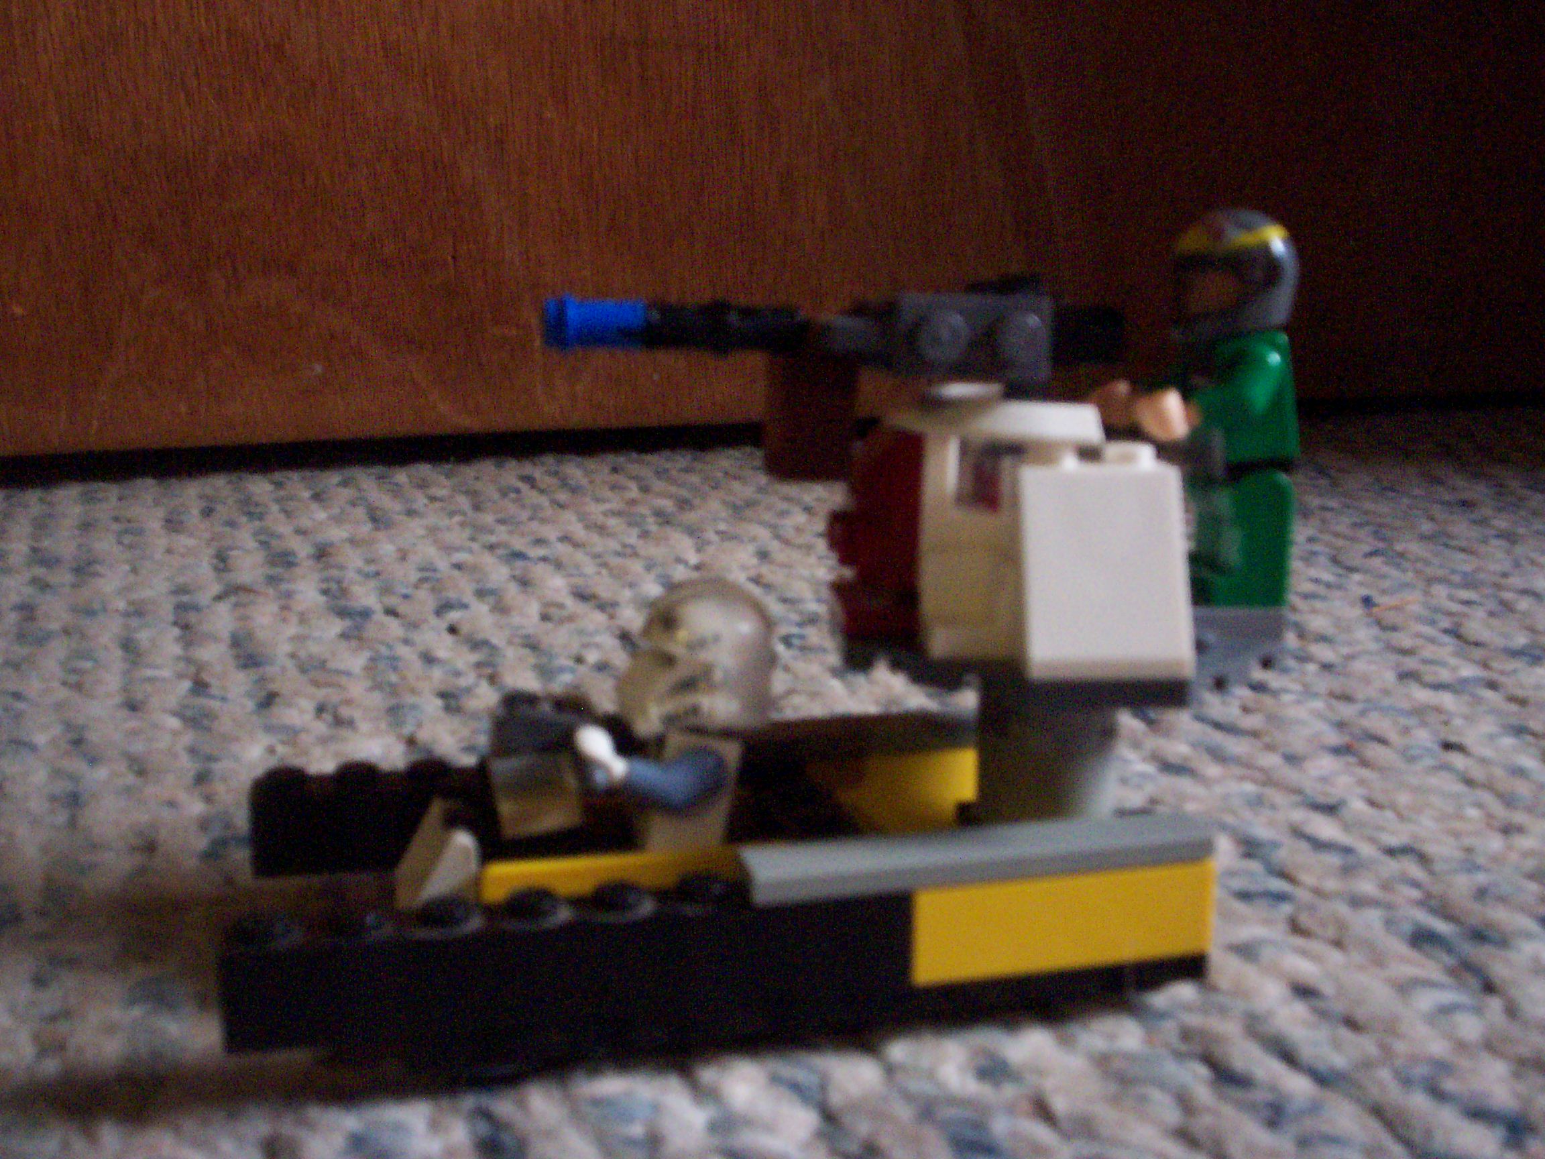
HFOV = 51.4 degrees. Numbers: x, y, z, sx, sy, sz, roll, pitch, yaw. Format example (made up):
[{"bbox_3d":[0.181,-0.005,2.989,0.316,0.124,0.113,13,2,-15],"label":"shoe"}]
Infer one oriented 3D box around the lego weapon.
[{"bbox_3d":[0.006,-0.021,0.166,0.058,0.020,0.014,-2,9,-11],"label":"lego weapon"}]

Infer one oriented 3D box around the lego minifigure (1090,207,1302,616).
[{"bbox_3d":[0.045,-0.018,0.175,0.019,0.041,0.020,-1,9,-10],"label":"lego minifigure"}]

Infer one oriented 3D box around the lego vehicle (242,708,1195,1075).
[{"bbox_3d":[-0.008,0.031,0.177,0.096,0.018,0.050,-2,9,-14],"label":"lego vehicle"}]

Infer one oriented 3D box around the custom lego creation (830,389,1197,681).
[{"bbox_3d":[0.022,-0.005,0.171,0.029,0.026,0.039,-1,9,-10],"label":"custom lego creation"}]

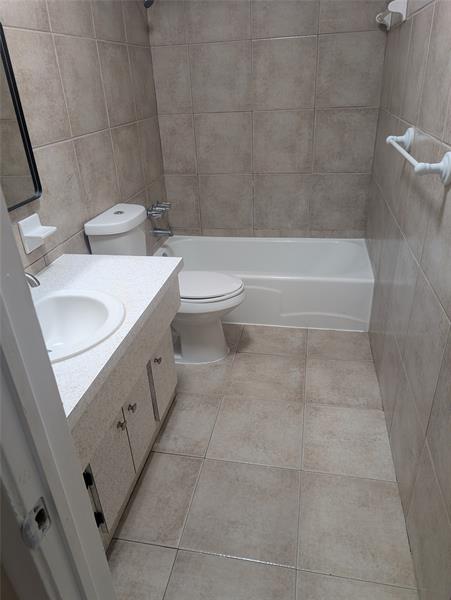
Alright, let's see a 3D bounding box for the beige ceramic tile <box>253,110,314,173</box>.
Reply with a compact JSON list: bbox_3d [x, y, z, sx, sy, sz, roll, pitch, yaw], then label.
[{"bbox_3d":[0.396,-1.079,2.868,0.409,0.405,0.014,3,29,11],"label":"beige ceramic tile"}]

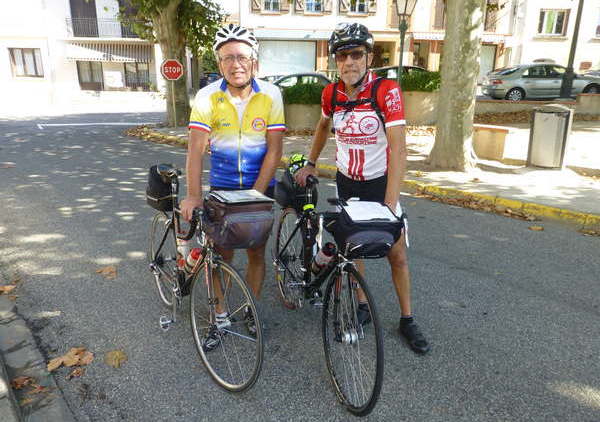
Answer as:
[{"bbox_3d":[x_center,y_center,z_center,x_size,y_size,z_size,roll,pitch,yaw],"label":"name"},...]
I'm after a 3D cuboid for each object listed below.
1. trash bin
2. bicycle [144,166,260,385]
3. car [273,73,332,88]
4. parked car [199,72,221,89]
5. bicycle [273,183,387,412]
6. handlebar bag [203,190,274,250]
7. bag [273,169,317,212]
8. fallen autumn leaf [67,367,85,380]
[{"bbox_3d":[4.104,-1.225,6.957,0.580,0.967,0.420,6,17,20],"label":"trash bin"},{"bbox_3d":[-0.646,0.300,2.456,0.440,0.990,1.680,-3,15,-34],"label":"bicycle"},{"bbox_3d":[-0.245,-5.312,18.501,4.000,1.460,1.720,-1,16,-3],"label":"car"},{"bbox_3d":[-3.858,-5.834,20.167,1.750,1.500,4.100,-2,16,-8],"label":"parked car"},{"bbox_3d":[0.090,0.316,2.410,0.440,0.990,1.680,1,15,-19],"label":"bicycle"},{"bbox_3d":[-0.290,0.039,1.951,0.260,0.220,0.210,-3,15,-32],"label":"handlebar bag"},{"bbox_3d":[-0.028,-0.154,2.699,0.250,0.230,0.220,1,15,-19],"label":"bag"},{"bbox_3d":[-1.199,0.860,2.223,0.060,0.030,0.100,9,19,29],"label":"fallen autumn leaf"}]

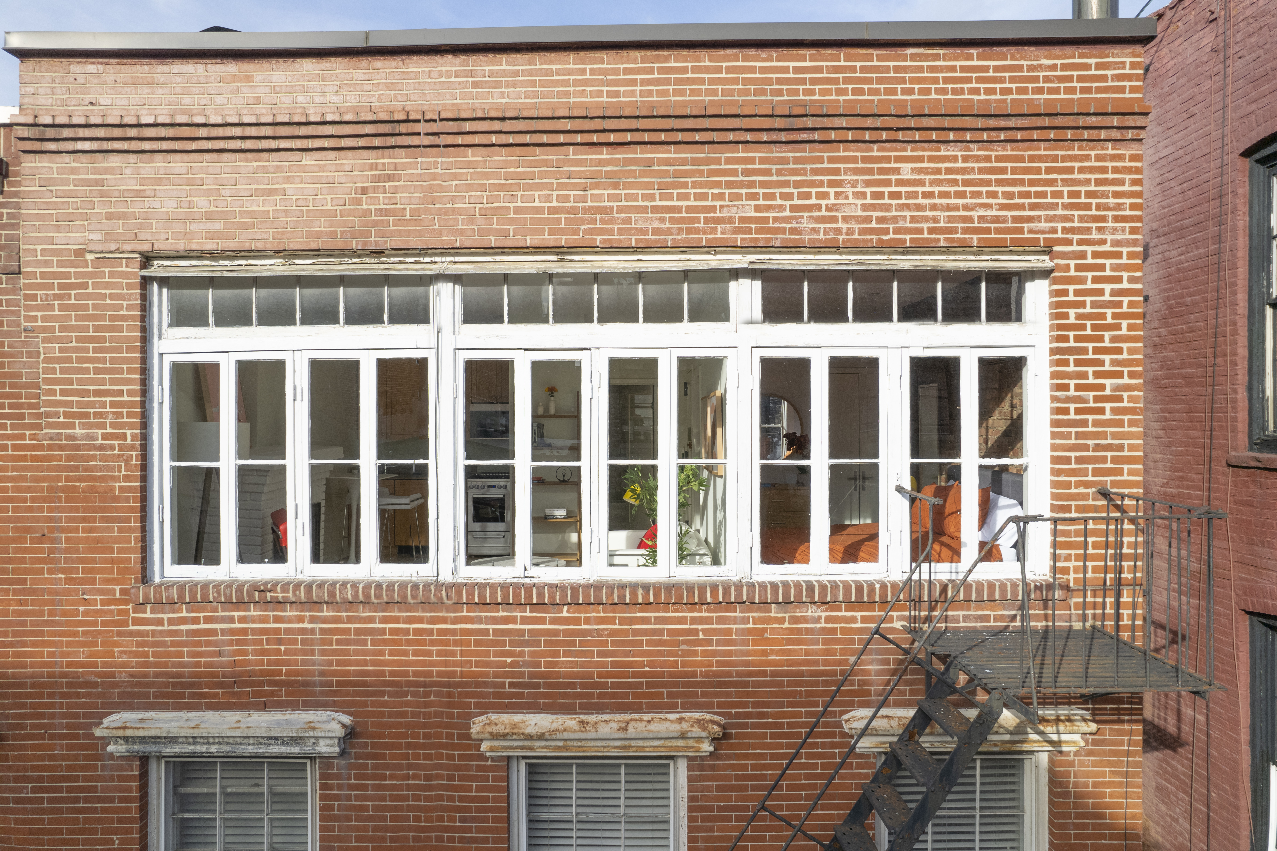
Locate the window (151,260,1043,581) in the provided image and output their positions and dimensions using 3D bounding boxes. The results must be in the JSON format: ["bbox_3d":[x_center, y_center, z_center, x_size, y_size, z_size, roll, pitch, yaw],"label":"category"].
[{"bbox_3d":[-0.280,-0.021,5.019,5.802,2.053,0.170,0,0,1],"label":"window"}]

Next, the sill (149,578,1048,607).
[{"bbox_3d":[-0.269,1.057,4.981,5.875,0.114,0.170,0,0,1],"label":"sill"}]

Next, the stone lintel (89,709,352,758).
[{"bbox_3d":[-2.585,1.960,4.915,1.597,0.259,0.150,0,0,1],"label":"stone lintel"}]

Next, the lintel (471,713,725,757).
[{"bbox_3d":[-0.254,1.951,4.883,1.566,0.247,0.150,0,0,1],"label":"lintel"}]

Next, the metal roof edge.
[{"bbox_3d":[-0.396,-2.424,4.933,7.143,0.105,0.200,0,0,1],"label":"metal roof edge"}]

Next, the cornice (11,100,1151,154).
[{"bbox_3d":[-0.393,-1.869,4.921,7.131,0.209,0.100,0,0,1],"label":"cornice"}]

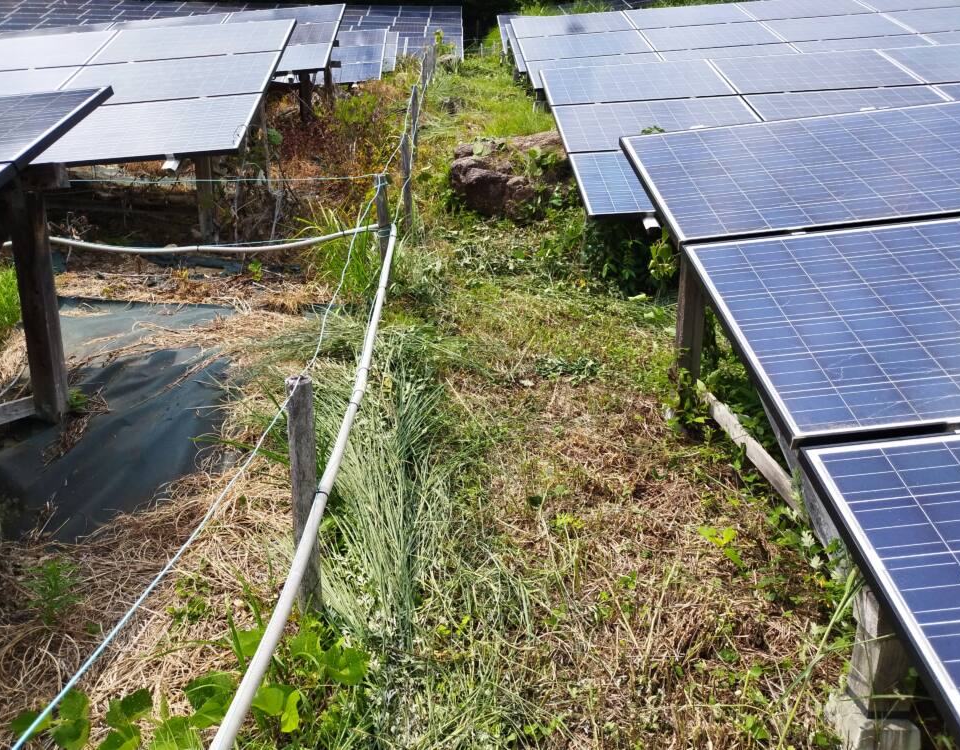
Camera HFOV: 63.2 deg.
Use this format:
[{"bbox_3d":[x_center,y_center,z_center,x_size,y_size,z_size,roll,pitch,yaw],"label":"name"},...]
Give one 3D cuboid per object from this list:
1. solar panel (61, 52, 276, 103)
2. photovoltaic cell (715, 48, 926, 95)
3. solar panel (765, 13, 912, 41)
[{"bbox_3d":[-2.470,-2.355,6.250,1.650,0.045,0.990,-4,39,-1],"label":"solar panel"},{"bbox_3d":[3.103,-2.817,7.287,1.650,0.042,0.990,-4,39,-1],"label":"photovoltaic cell"},{"bbox_3d":[4.685,-4.562,10.286,1.650,0.042,0.990,-5,39,-1],"label":"solar panel"}]

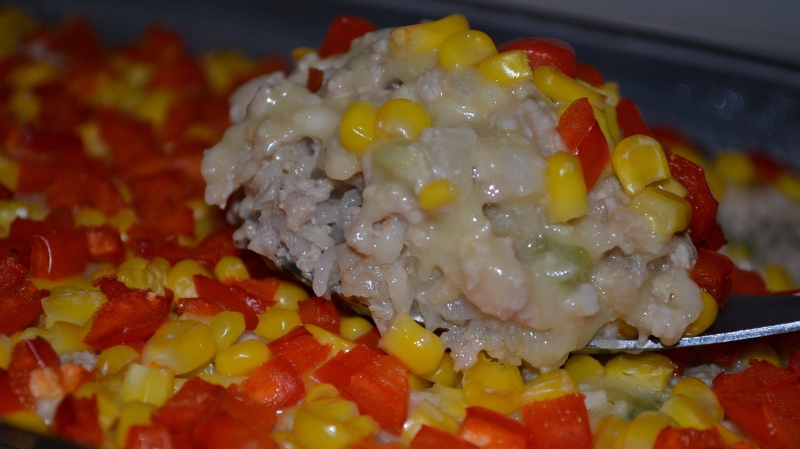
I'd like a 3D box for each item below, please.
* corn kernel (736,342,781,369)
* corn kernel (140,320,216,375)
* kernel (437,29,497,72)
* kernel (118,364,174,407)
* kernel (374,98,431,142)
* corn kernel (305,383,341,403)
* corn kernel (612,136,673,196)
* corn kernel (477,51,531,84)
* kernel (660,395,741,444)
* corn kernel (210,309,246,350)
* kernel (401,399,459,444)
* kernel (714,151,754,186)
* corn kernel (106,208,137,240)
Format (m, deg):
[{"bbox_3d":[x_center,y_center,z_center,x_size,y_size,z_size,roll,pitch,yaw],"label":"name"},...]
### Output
[{"bbox_3d":[0.054,0.021,0.249,0.007,0.006,0.007,0,26,0],"label":"corn kernel"},{"bbox_3d":[-0.033,0.018,0.250,0.011,0.006,0.007,-30,49,-7],"label":"corn kernel"},{"bbox_3d":[0.010,-0.027,0.260,0.009,0.009,0.006,1,60,10],"label":"kernel"},{"bbox_3d":[-0.037,0.024,0.244,0.007,0.006,0.006,-3,32,-5],"label":"kernel"},{"bbox_3d":[0.000,-0.015,0.252,0.009,0.009,0.006,4,51,-5],"label":"kernel"},{"bbox_3d":[-0.011,0.026,0.238,0.006,0.007,0.007,0,26,0],"label":"corn kernel"},{"bbox_3d":[0.037,-0.009,0.254,0.009,0.005,0.009,-10,71,-21],"label":"corn kernel"},{"bbox_3d":[0.018,-0.026,0.275,0.009,0.005,0.006,-7,27,4],"label":"corn kernel"},{"bbox_3d":[0.043,0.028,0.241,0.012,0.005,0.007,26,27,6],"label":"kernel"},{"bbox_3d":[-0.026,0.016,0.256,0.005,0.005,0.006,2,51,25],"label":"corn kernel"},{"bbox_3d":[0.004,0.029,0.240,0.009,0.005,0.007,-13,36,-27],"label":"kernel"},{"bbox_3d":[0.066,-0.011,0.328,0.008,0.006,0.007,0,27,0],"label":"kernel"},{"bbox_3d":[-0.049,0.000,0.291,0.006,0.005,0.006,0,26,0],"label":"corn kernel"}]

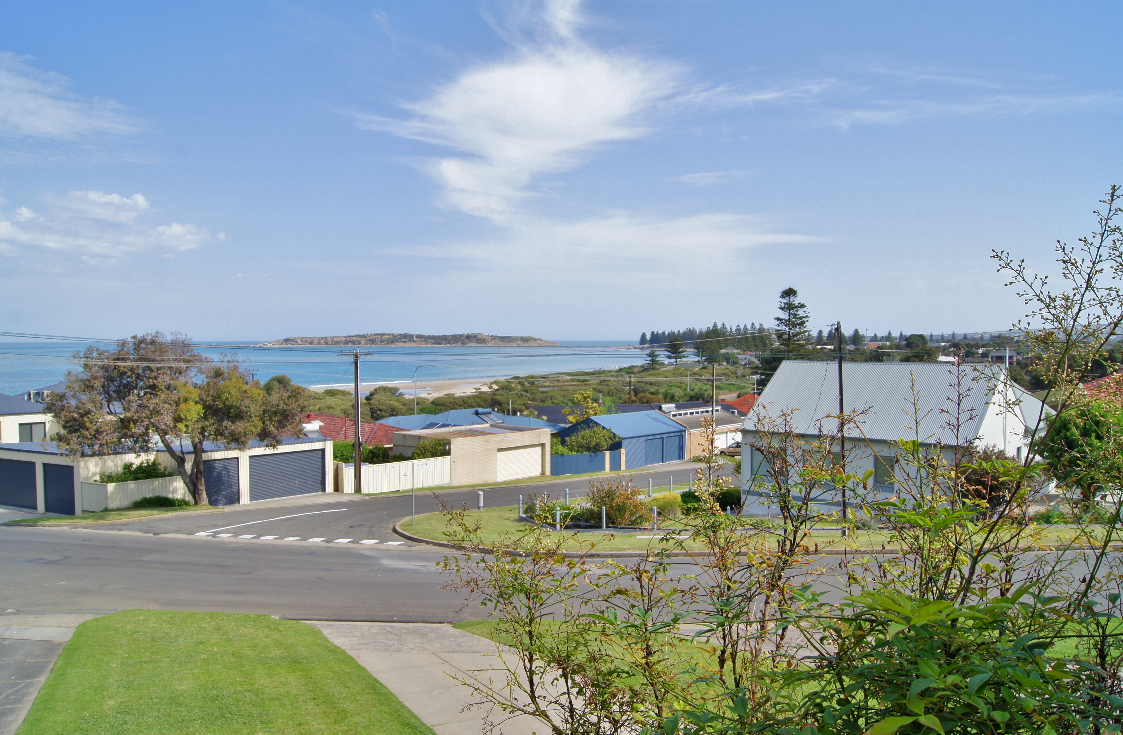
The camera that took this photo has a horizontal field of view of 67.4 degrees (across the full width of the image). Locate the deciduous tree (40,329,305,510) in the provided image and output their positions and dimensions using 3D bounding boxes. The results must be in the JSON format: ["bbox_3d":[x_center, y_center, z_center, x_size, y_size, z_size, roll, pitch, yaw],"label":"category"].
[{"bbox_3d":[-21.192,2.882,46.922,13.400,9.600,11.500,-1,2,-25],"label":"deciduous tree"}]

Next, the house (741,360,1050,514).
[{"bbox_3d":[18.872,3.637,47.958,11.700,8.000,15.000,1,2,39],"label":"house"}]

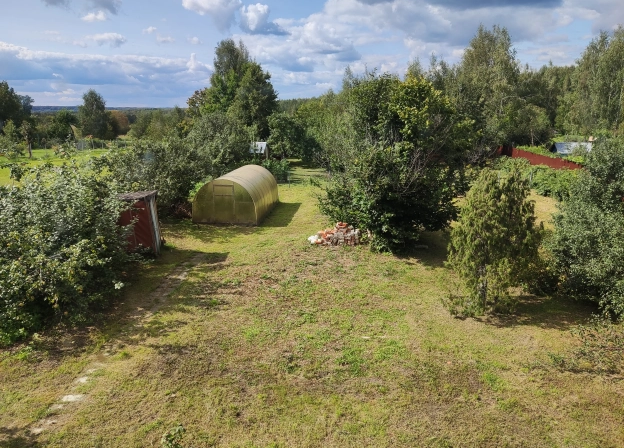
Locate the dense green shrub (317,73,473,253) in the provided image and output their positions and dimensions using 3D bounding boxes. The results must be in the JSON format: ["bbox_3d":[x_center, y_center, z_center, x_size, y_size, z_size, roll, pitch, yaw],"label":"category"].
[{"bbox_3d":[3.199,-2.312,17.326,5.800,6.300,5.200,2,14,6],"label":"dense green shrub"}]

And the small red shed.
[{"bbox_3d":[-6.199,-0.081,16.272,1.300,2.200,1.250,-1,14,-7],"label":"small red shed"}]

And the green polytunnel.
[{"bbox_3d":[-3.686,-1.721,23.164,3.000,2.100,5.900,2,14,5],"label":"green polytunnel"}]

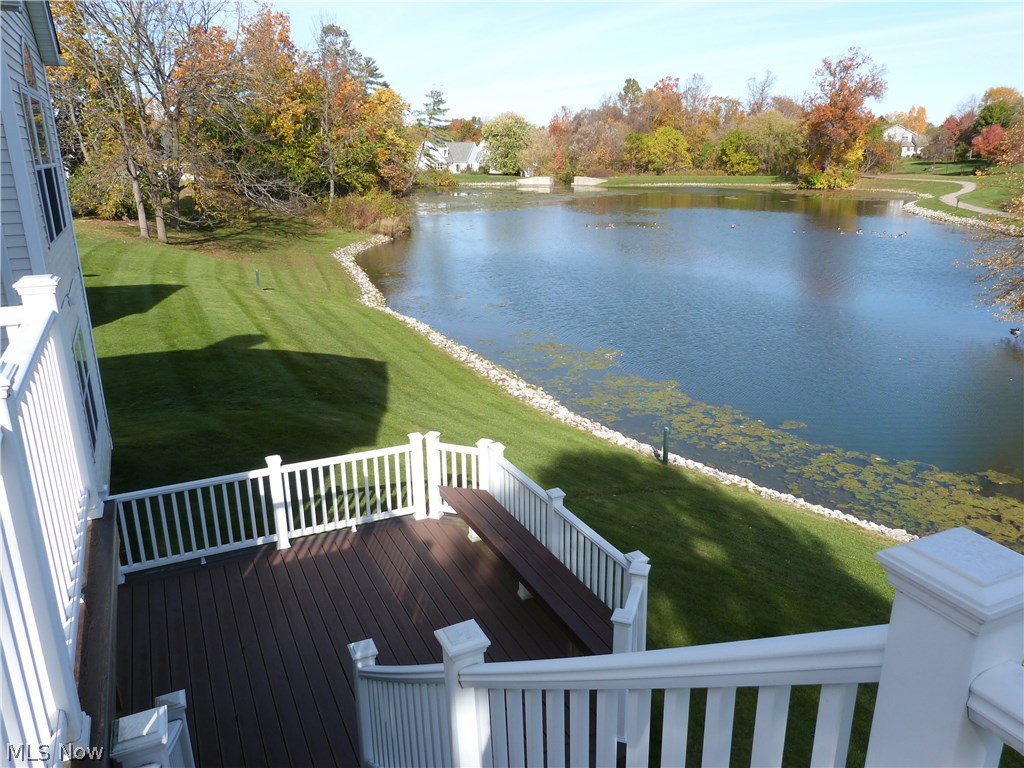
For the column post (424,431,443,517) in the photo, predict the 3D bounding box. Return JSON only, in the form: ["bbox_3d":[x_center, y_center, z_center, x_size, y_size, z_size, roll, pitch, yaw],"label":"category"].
[{"bbox_3d":[-0.894,1.055,8.516,0.145,1.050,0.145,6,18,18],"label":"column post"}]

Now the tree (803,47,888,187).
[{"bbox_3d":[55.793,-44.534,124.461,14.470,22.518,12.300,0,17,0],"label":"tree"}]

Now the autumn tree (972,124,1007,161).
[{"bbox_3d":[95.851,-48.351,148.443,6.829,7.067,6.488,0,17,0],"label":"autumn tree"}]

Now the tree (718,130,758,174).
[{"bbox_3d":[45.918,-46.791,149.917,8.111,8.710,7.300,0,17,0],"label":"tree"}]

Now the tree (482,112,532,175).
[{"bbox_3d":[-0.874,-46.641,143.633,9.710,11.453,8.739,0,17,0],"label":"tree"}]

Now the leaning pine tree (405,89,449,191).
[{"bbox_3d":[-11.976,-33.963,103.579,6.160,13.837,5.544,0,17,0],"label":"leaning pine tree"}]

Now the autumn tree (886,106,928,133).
[{"bbox_3d":[103.867,-66.250,194.209,11.035,12.439,8.828,0,17,0],"label":"autumn tree"}]

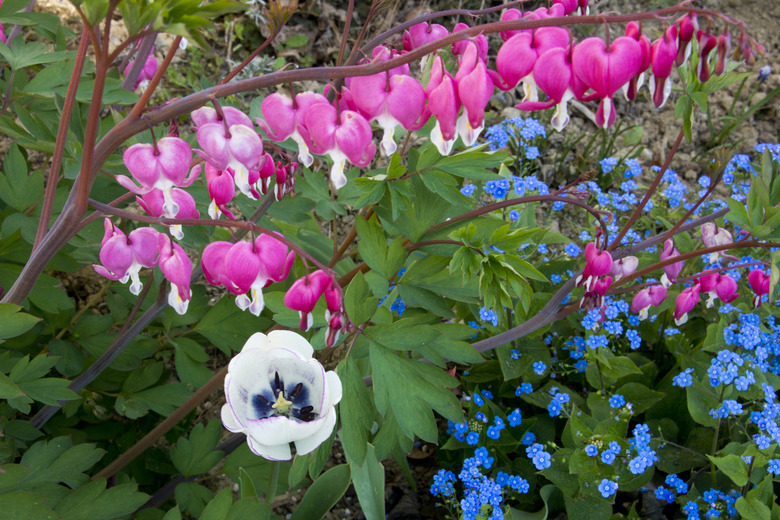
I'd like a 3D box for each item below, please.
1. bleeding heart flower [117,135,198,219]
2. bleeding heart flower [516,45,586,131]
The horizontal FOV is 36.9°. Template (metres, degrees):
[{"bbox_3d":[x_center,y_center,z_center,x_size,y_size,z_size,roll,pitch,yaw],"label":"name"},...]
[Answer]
[{"bbox_3d":[-0.096,-0.035,0.485,0.033,0.029,0.016,-3,30,-6],"label":"bleeding heart flower"},{"bbox_3d":[0.072,-0.077,0.520,0.031,0.034,0.018,-15,38,-20],"label":"bleeding heart flower"}]

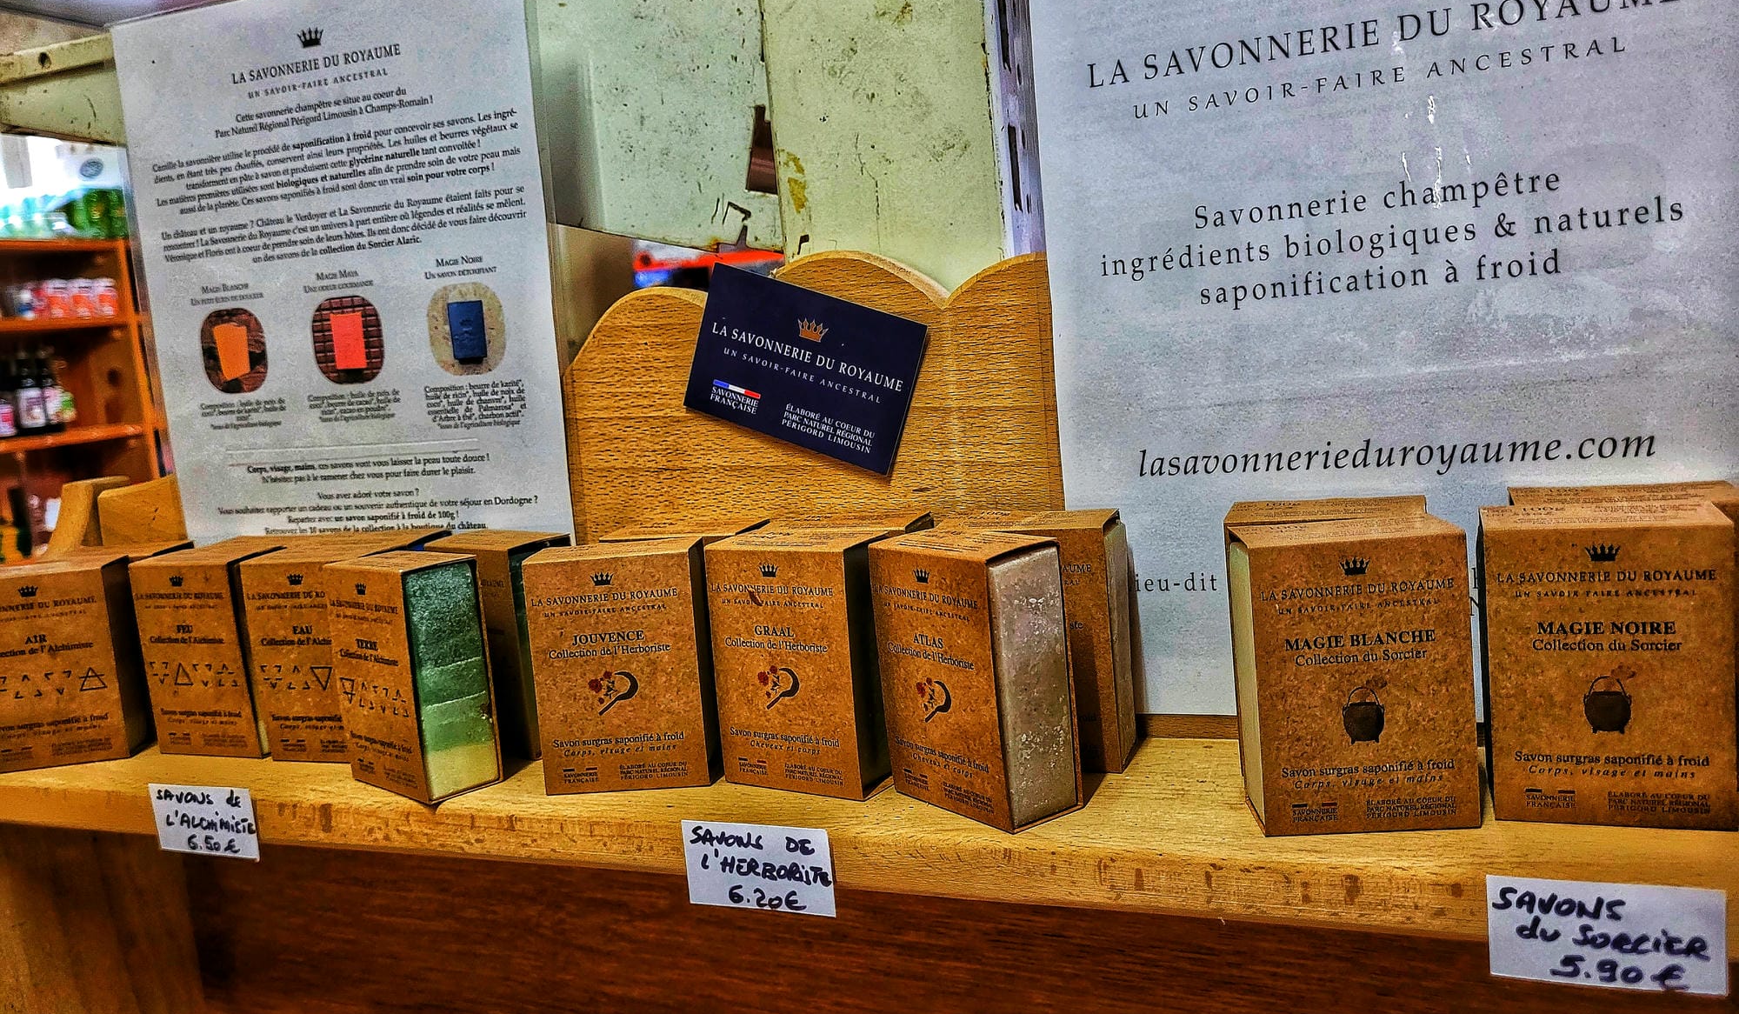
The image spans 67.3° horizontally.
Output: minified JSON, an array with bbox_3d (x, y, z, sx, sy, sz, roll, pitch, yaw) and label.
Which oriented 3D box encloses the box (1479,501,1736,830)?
[{"bbox_3d":[0.195,0.042,0.348,0.056,0.080,0.028,-2,8,23],"label":"box"}]

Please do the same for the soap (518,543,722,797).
[{"bbox_3d":[-0.083,0.055,0.449,0.056,0.080,0.028,-5,7,4],"label":"soap"}]

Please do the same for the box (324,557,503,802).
[{"bbox_3d":[-0.164,0.059,0.469,0.056,0.080,0.028,1,9,42],"label":"box"}]

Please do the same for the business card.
[{"bbox_3d":[-0.025,-0.050,0.473,0.085,0.055,0.002,19,15,18],"label":"business card"}]

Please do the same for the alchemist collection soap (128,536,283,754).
[{"bbox_3d":[-0.266,0.060,0.538,0.056,0.080,0.028,-2,8,23],"label":"alchemist collection soap"}]

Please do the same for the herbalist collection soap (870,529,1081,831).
[{"bbox_3d":[0.032,0.051,0.397,0.028,0.080,0.056,-10,9,-35],"label":"herbalist collection soap"}]

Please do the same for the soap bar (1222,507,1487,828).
[{"bbox_3d":[0.132,0.046,0.359,0.056,0.080,0.028,-4,7,6],"label":"soap bar"}]

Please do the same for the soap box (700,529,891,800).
[{"bbox_3d":[-0.021,0.051,0.432,0.056,0.080,0.028,-1,8,33],"label":"soap box"}]

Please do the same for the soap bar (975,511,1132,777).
[{"bbox_3d":[0.055,0.044,0.432,0.056,0.080,0.028,-3,7,20],"label":"soap bar"}]

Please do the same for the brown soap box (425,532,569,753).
[{"bbox_3d":[-0.141,0.052,0.507,0.055,0.079,0.029,0,9,38],"label":"brown soap box"}]

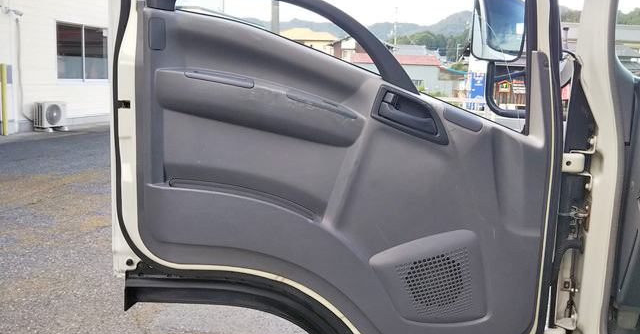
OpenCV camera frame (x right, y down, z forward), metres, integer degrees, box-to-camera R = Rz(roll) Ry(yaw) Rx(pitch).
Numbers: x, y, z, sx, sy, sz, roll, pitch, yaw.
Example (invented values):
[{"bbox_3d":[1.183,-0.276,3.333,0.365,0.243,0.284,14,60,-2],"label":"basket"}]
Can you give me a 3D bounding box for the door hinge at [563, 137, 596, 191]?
[{"bbox_3d":[0.612,-0.011,1.310,0.070,0.120,0.060,1,10,0],"label":"door hinge"}]

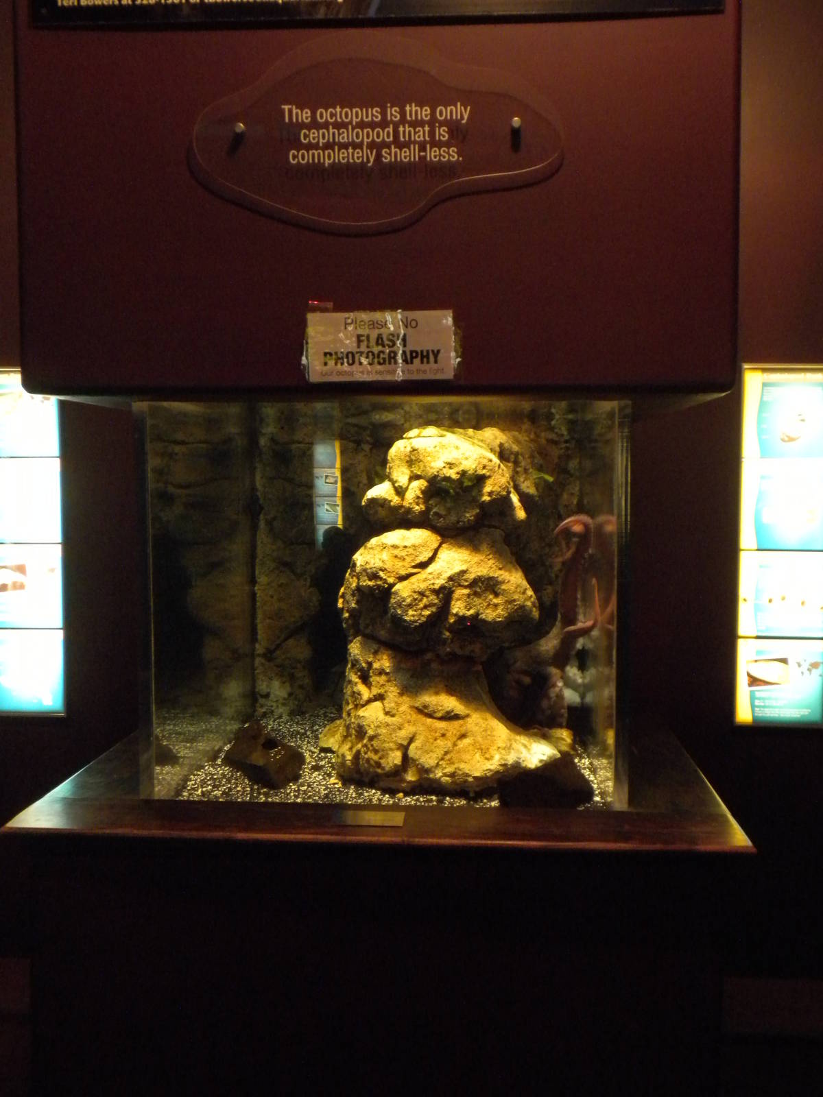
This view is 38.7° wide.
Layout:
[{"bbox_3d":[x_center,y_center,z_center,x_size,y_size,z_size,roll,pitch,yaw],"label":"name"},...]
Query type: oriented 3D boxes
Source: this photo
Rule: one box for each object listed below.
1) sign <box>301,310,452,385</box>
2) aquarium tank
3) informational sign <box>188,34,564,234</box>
[{"bbox_3d":[-0.056,-0.368,2.132,0.265,0.125,0.010,0,4,4],"label":"sign"},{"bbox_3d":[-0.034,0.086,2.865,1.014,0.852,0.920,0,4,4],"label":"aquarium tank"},{"bbox_3d":[-0.060,-0.746,2.094,0.658,0.336,0.028,0,4,4],"label":"informational sign"}]

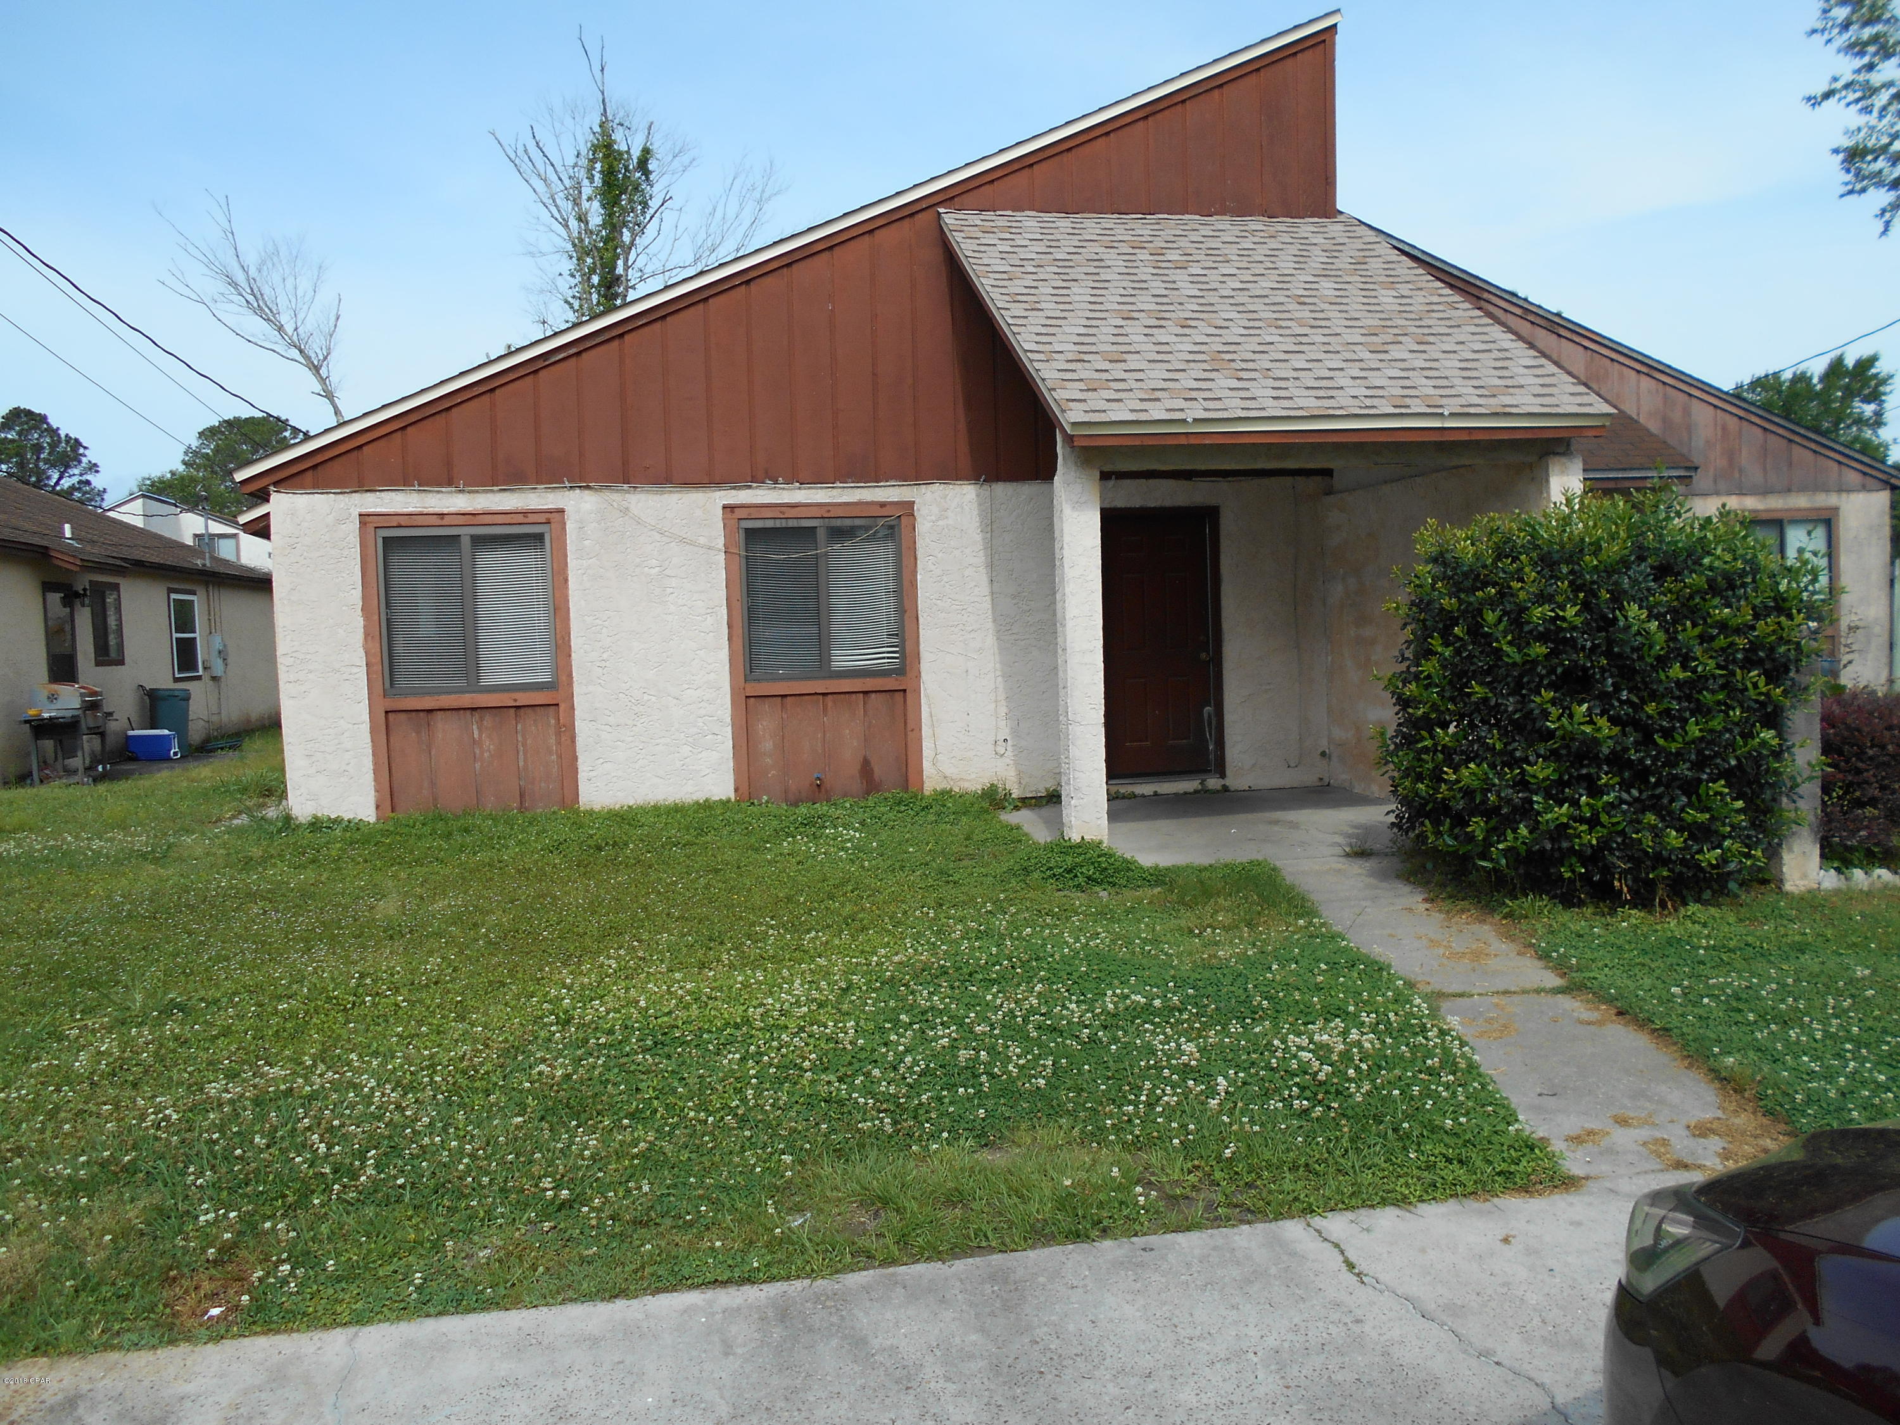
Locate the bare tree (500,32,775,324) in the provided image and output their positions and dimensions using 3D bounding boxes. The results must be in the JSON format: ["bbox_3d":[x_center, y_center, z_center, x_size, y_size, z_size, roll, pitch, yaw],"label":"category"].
[{"bbox_3d":[-5.784,-6.288,26.576,5.300,12.672,4.900,-2,3,-10],"label":"bare tree"}]

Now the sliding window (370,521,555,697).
[{"bbox_3d":[-3.478,-0.735,10.321,1.210,1.220,0.090,-3,3,-10],"label":"sliding window"}]

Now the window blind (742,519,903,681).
[{"bbox_3d":[-0.950,-0.845,10.728,1.195,1.191,0.060,-2,3,-10],"label":"window blind"}]

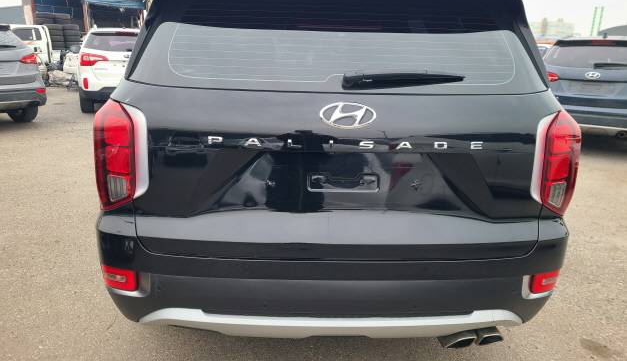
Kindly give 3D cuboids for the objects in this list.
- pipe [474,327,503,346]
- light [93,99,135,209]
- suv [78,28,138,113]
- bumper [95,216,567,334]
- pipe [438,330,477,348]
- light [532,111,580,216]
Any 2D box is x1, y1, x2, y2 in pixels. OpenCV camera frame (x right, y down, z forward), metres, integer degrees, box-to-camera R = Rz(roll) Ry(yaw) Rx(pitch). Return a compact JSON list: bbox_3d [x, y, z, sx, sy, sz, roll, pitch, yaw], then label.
[{"bbox_3d":[0.655,0.575,1.835,0.113,0.065,0.160,1,16,-2],"label":"pipe"},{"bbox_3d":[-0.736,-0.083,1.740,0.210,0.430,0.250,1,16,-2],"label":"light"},{"bbox_3d":[-4.139,-2.669,10.996,1.885,1.710,4.685,-3,16,-16],"label":"suv"},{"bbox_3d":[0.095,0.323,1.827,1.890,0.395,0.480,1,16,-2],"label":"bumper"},{"bbox_3d":[0.540,0.578,1.811,0.115,0.065,0.160,1,16,-2],"label":"pipe"},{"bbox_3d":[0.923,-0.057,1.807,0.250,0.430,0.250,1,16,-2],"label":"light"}]

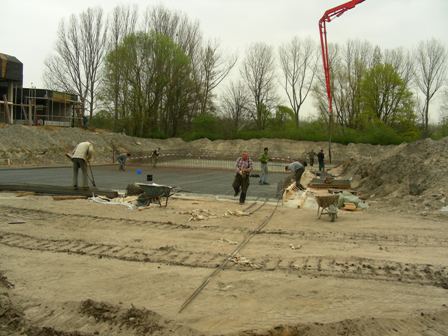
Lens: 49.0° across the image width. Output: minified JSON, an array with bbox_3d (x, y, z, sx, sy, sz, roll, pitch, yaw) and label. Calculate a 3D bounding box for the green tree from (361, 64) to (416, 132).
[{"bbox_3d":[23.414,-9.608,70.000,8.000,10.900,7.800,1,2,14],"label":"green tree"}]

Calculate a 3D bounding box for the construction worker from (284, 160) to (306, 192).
[{"bbox_3d":[2.951,0.310,20.300,0.850,1.200,0.550,0,2,-9],"label":"construction worker"}]

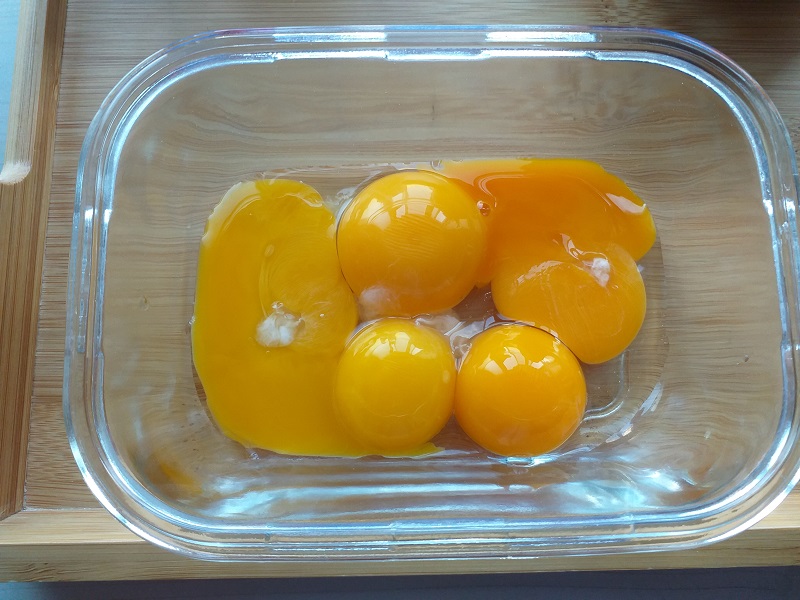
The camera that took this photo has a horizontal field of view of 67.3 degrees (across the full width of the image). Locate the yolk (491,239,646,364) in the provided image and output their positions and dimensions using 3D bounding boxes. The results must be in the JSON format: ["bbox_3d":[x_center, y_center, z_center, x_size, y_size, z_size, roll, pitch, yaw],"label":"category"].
[{"bbox_3d":[0.053,0.000,0.189,0.049,0.016,0.040,0,79,0],"label":"yolk"}]

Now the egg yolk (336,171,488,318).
[{"bbox_3d":[0.004,-0.018,0.190,0.048,0.022,0.048,0,79,0],"label":"egg yolk"}]

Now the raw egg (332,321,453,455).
[{"bbox_3d":[-0.001,0.025,0.180,0.038,0.025,0.038,0,79,0],"label":"raw egg"}]

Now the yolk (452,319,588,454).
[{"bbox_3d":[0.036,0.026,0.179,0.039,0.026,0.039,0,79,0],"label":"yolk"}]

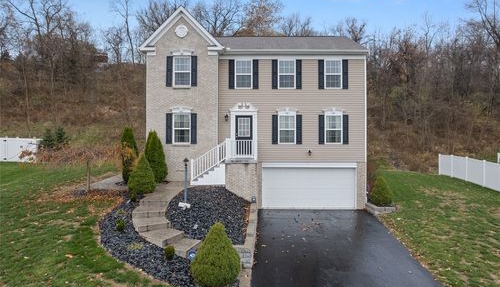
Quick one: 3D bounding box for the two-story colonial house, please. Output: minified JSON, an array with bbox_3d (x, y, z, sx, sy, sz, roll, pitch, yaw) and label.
[{"bbox_3d":[0.340,-1.680,18.700,11.600,10.300,8.000,0,-1,0],"label":"two-story colonial house"}]

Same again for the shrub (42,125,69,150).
[{"bbox_3d":[-16.200,-0.200,25.300,2.300,2.400,2.100,0,-1,0],"label":"shrub"}]

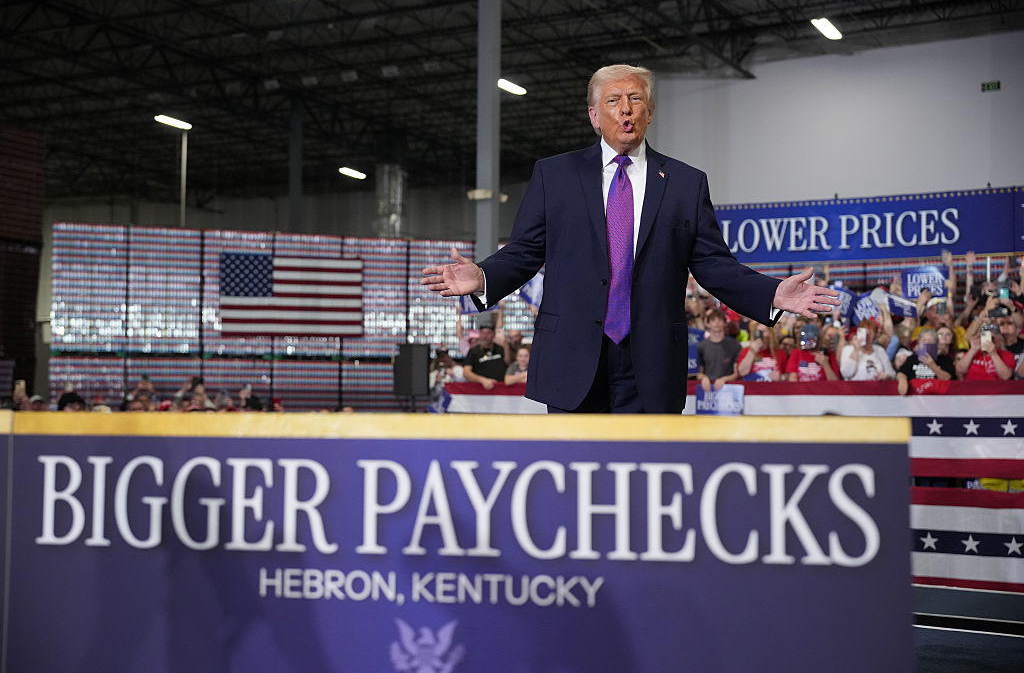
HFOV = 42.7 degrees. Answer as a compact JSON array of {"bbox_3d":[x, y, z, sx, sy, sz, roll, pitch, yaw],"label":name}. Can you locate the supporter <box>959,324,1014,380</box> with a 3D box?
[{"bbox_3d":[4.213,0.708,11.613,0.520,1.640,0.450,-1,-3,20],"label":"supporter"}]

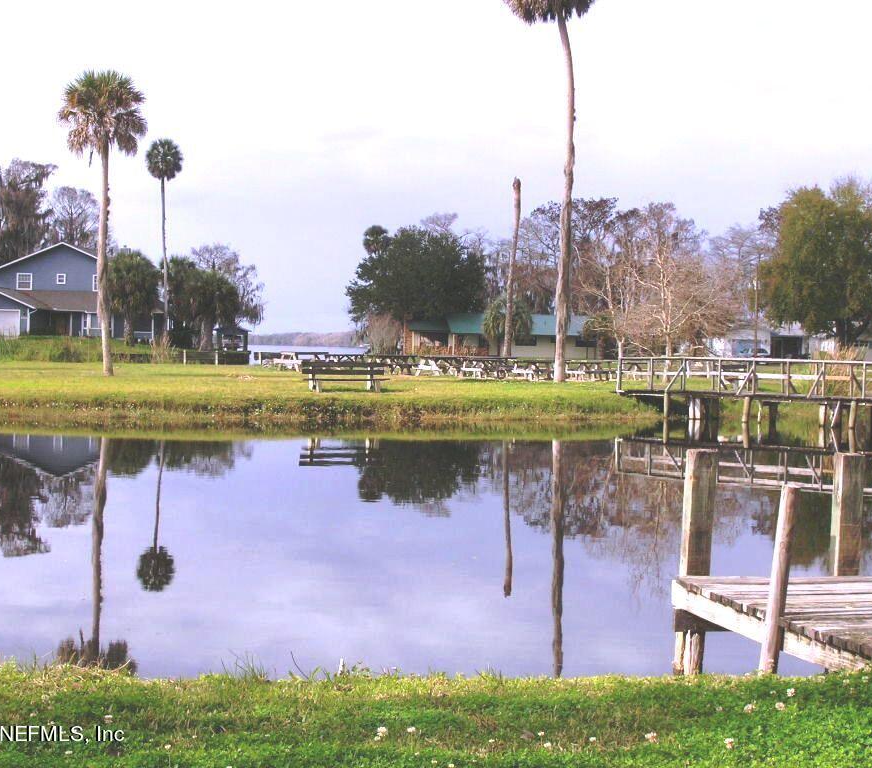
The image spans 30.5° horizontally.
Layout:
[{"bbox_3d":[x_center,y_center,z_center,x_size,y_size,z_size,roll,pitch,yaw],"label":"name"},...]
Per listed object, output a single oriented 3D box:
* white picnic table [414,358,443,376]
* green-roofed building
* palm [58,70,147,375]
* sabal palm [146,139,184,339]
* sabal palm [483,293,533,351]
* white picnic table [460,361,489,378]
[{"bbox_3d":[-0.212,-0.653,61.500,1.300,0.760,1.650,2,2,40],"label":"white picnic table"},{"bbox_3d":[6.102,-4.655,153.500,17.800,4.210,10.500,1,1,-4],"label":"green-roofed building"},{"bbox_3d":[-11.032,-5.360,53.000,2.950,10.080,2.950,1,1,0],"label":"palm"},{"bbox_3d":[-22.265,-11.831,131.000,3.150,16.510,3.100,1,1,0],"label":"sabal palm"},{"bbox_3d":[5.371,-4.301,120.000,3.750,4.840,3.700,1,1,0],"label":"sabal palm"},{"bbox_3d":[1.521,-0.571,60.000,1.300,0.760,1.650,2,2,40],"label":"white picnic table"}]

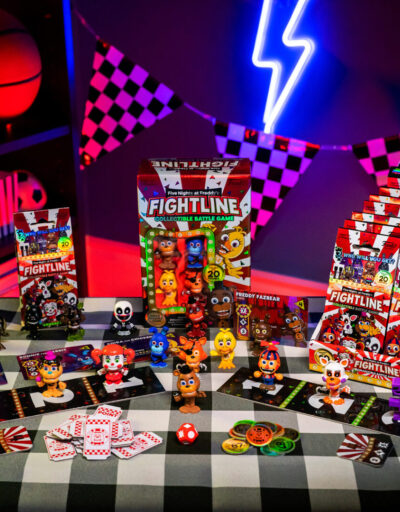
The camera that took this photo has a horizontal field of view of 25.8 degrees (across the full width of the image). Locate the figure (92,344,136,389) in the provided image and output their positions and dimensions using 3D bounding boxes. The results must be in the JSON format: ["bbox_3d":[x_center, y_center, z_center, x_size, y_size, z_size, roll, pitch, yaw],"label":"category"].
[{"bbox_3d":[-0.095,0.117,0.959,0.048,0.045,0.028,-3,21,-6],"label":"figure"}]

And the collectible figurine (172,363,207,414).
[{"bbox_3d":[-0.011,0.154,1.025,0.040,0.059,0.031,1,20,4],"label":"collectible figurine"}]

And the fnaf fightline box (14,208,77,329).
[{"bbox_3d":[-0.192,0.013,1.091,0.069,0.154,0.033,-6,21,-14],"label":"fnaf fightline box"}]

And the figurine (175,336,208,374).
[{"bbox_3d":[-0.009,0.111,0.977,0.035,0.046,0.030,0,20,0],"label":"figurine"}]

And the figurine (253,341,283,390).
[{"bbox_3d":[0.074,0.116,0.944,0.032,0.055,0.028,4,21,13],"label":"figurine"}]

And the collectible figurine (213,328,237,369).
[{"bbox_3d":[0.031,0.119,1.131,0.034,0.054,0.028,1,20,5],"label":"collectible figurine"}]

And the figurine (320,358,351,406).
[{"bbox_3d":[0.159,0.148,1.041,0.041,0.059,0.028,8,21,23],"label":"figurine"}]

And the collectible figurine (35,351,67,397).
[{"bbox_3d":[-0.159,0.124,0.934,0.033,0.050,0.029,-2,20,-4],"label":"collectible figurine"}]

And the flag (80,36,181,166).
[{"bbox_3d":[-0.189,-0.291,1.891,0.225,0.260,0.013,38,29,7],"label":"flag"}]

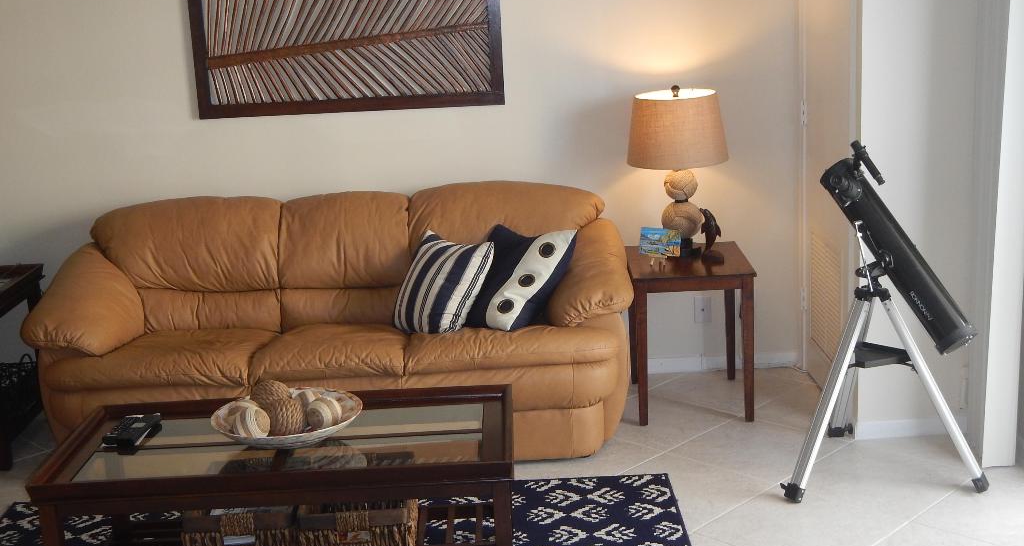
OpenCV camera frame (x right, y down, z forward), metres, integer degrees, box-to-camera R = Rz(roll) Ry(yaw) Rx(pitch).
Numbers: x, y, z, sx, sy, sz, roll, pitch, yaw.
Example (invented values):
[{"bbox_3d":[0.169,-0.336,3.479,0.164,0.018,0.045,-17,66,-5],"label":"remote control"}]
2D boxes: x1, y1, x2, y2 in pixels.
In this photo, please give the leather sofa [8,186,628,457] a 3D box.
[{"bbox_3d":[-0.651,0.172,4.772,2.195,0.890,0.970,-3,13,1],"label":"leather sofa"}]

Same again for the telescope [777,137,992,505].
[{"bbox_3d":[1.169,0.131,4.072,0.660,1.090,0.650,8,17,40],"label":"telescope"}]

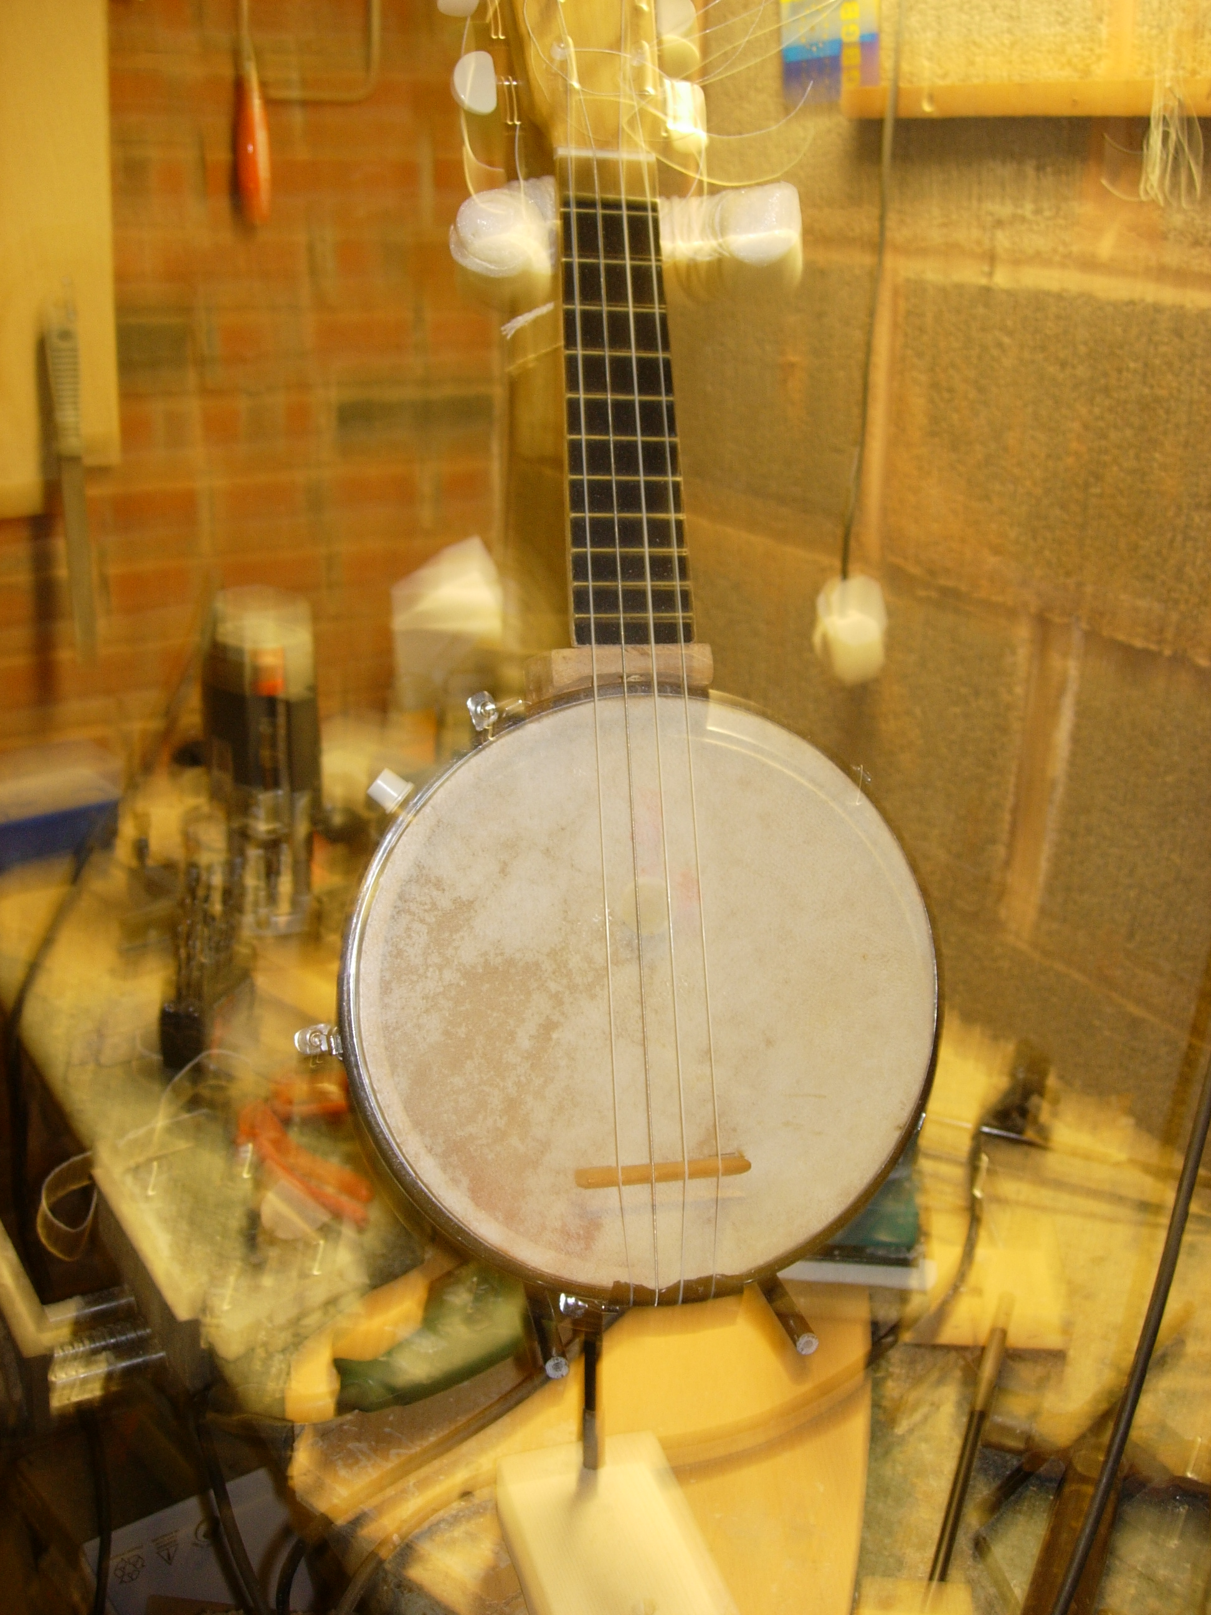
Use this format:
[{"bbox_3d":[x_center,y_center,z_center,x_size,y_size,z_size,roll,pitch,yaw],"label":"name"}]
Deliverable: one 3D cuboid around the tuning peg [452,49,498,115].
[{"bbox_3d":[-0.047,-0.260,0.638,0.015,0.022,0.007,-4,-7,-15],"label":"tuning peg"}]

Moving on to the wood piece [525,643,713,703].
[{"bbox_3d":[0.005,-0.044,0.625,0.057,0.019,0.041,-2,-6,-15],"label":"wood piece"}]

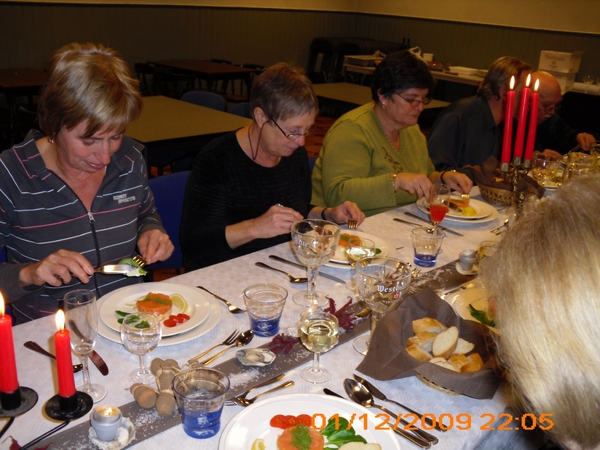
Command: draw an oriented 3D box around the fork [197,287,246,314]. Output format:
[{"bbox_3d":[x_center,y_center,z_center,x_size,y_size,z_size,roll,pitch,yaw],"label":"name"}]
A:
[{"bbox_3d":[-0.178,0.167,1.401,0.164,0.018,0.022,19,25,36],"label":"fork"}]

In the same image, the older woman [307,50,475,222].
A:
[{"bbox_3d":[0.266,0.036,2.100,0.570,1.200,0.640,-16,28,-39],"label":"older woman"}]

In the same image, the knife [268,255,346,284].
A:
[{"bbox_3d":[0.015,0.106,1.504,0.225,0.010,0.020,17,26,32],"label":"knife"}]

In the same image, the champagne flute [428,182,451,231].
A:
[{"bbox_3d":[0.357,-0.014,1.625,0.058,0.174,0.058,-16,28,-39],"label":"champagne flute"}]

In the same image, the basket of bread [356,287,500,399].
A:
[{"bbox_3d":[0.283,0.221,1.155,0.290,0.125,0.240,-16,28,-41],"label":"basket of bread"}]

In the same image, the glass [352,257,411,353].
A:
[{"bbox_3d":[0.156,0.164,1.238,0.106,0.172,0.106,4,20,0],"label":"glass"}]

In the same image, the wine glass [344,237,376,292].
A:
[{"bbox_3d":[0.146,0.094,1.502,0.071,0.120,0.071,4,20,0],"label":"wine glass"}]

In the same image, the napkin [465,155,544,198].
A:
[{"bbox_3d":[0.731,-0.174,2.240,0.280,0.120,0.250,4,20,0],"label":"napkin"}]

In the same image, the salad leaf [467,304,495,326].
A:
[{"bbox_3d":[0.391,0.194,1.340,0.040,0.018,0.075,-5,22,-23],"label":"salad leaf"}]

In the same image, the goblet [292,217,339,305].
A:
[{"bbox_3d":[0.031,0.091,1.403,0.108,0.171,0.108,3,20,1],"label":"goblet"}]

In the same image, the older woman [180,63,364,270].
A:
[{"bbox_3d":[-0.121,0.137,1.888,0.510,1.220,0.640,-16,28,-42],"label":"older woman"}]

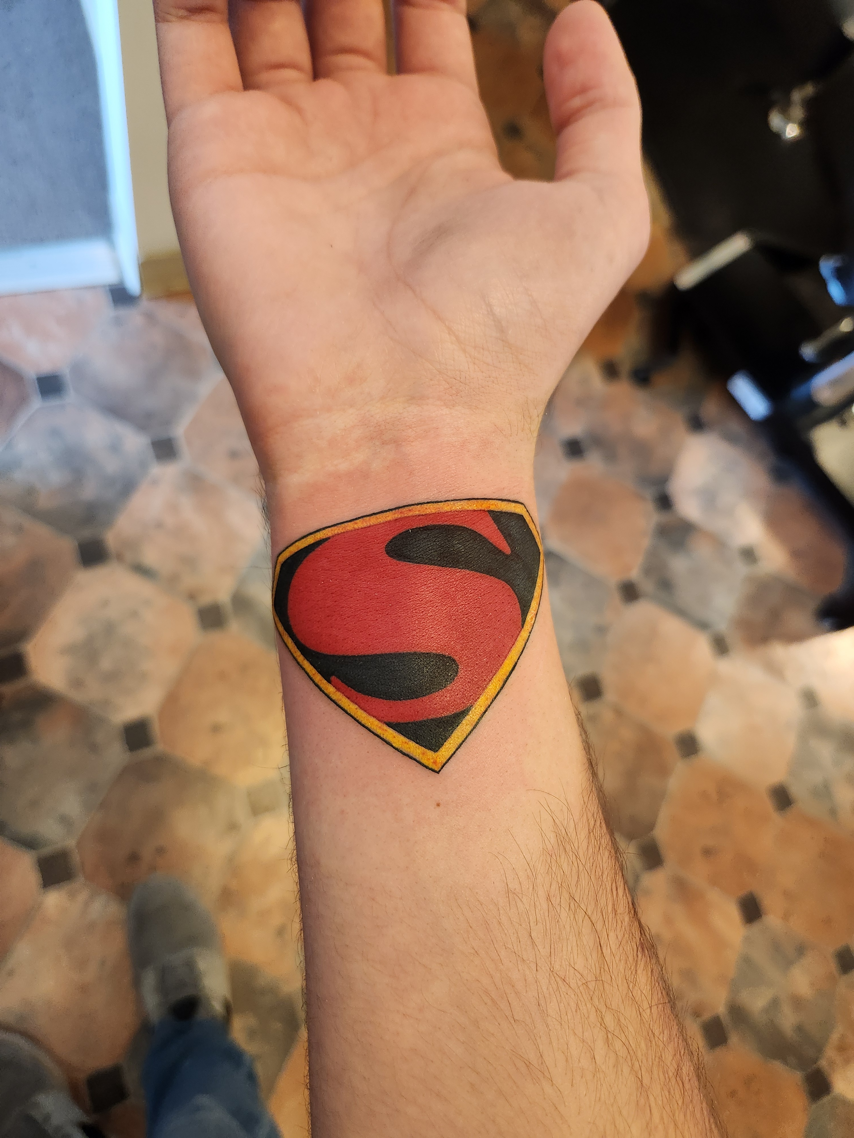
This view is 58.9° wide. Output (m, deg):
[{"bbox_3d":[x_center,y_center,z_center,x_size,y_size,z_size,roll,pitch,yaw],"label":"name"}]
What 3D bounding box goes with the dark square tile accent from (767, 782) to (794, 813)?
[{"bbox_3d":[0.622,0.403,1.337,0.040,0.010,0.040,-15,79,-19],"label":"dark square tile accent"}]

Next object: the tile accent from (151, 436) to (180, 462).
[{"bbox_3d":[-0.432,-0.197,1.267,0.041,0.010,0.041,-15,79,-19],"label":"tile accent"}]

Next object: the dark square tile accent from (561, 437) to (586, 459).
[{"bbox_3d":[0.286,-0.234,1.480,0.041,0.010,0.041,-15,79,-19],"label":"dark square tile accent"}]

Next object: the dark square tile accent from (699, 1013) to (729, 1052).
[{"bbox_3d":[0.461,0.749,1.225,0.037,0.010,0.037,-15,79,-19],"label":"dark square tile accent"}]

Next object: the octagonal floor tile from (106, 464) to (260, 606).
[{"bbox_3d":[-0.372,-0.058,1.192,0.193,0.010,0.193,30,69,-6],"label":"octagonal floor tile"}]

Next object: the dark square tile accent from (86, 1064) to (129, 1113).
[{"bbox_3d":[-0.411,0.668,0.972,0.040,0.010,0.040,-15,79,-19],"label":"dark square tile accent"}]

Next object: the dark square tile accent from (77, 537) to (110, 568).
[{"bbox_3d":[-0.504,-0.024,1.146,0.040,0.010,0.040,-15,79,-19],"label":"dark square tile accent"}]

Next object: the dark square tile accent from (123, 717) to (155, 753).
[{"bbox_3d":[-0.426,0.246,1.120,0.037,0.010,0.037,-15,79,-19],"label":"dark square tile accent"}]

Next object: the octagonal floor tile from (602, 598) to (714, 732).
[{"bbox_3d":[0.422,0.178,1.398,0.201,0.010,0.201,30,69,-6],"label":"octagonal floor tile"}]

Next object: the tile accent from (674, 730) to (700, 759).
[{"bbox_3d":[0.449,0.303,1.318,0.040,0.010,0.040,-15,79,-19],"label":"tile accent"}]

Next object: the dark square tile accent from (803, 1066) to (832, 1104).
[{"bbox_3d":[0.648,0.865,1.262,0.041,0.010,0.041,-15,79,-19],"label":"dark square tile accent"}]

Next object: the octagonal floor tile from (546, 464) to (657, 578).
[{"bbox_3d":[0.318,-0.094,1.396,0.193,0.010,0.193,30,69,-6],"label":"octagonal floor tile"}]

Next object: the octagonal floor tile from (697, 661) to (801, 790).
[{"bbox_3d":[0.602,0.281,1.419,0.201,0.010,0.201,30,69,-6],"label":"octagonal floor tile"}]

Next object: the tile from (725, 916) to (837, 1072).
[{"bbox_3d":[0.579,0.698,1.240,0.193,0.010,0.193,30,69,-6],"label":"tile"}]

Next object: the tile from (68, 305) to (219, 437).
[{"bbox_3d":[-0.477,-0.334,1.294,0.201,0.010,0.201,30,69,-6],"label":"tile"}]

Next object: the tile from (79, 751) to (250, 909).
[{"bbox_3d":[-0.380,0.381,1.094,0.196,0.010,0.196,30,69,-6],"label":"tile"}]

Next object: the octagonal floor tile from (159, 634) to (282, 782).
[{"bbox_3d":[-0.296,0.215,1.186,0.201,0.010,0.201,30,69,-6],"label":"octagonal floor tile"}]

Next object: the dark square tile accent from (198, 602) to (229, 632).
[{"bbox_3d":[-0.338,0.075,1.194,0.037,0.010,0.037,-15,79,-19],"label":"dark square tile accent"}]

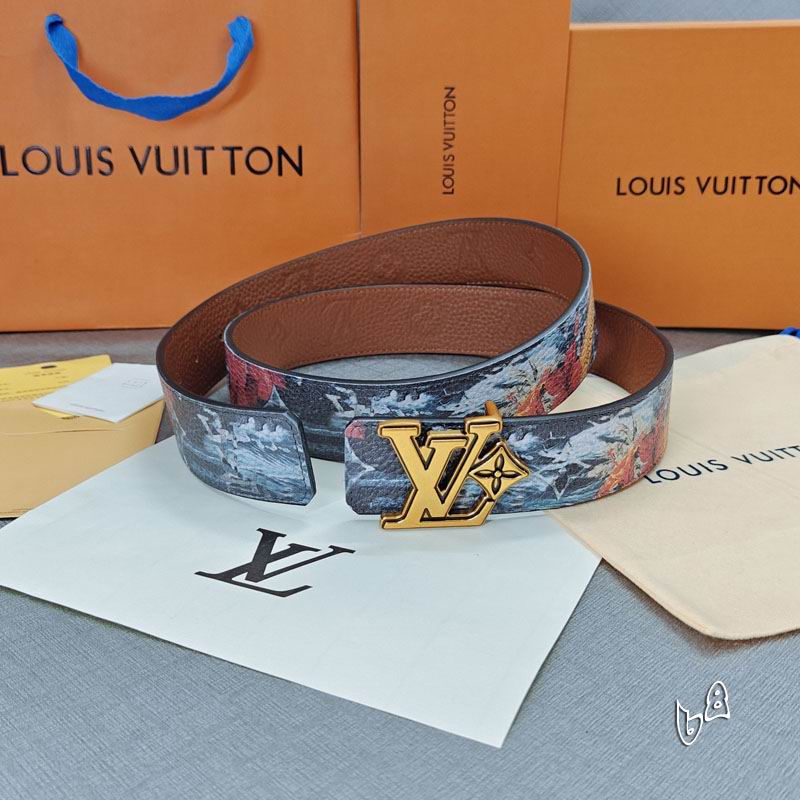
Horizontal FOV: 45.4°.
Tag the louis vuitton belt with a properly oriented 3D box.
[{"bbox_3d":[0.006,-0.022,0.437,0.232,0.072,0.186,0,25,0],"label":"louis vuitton belt"}]

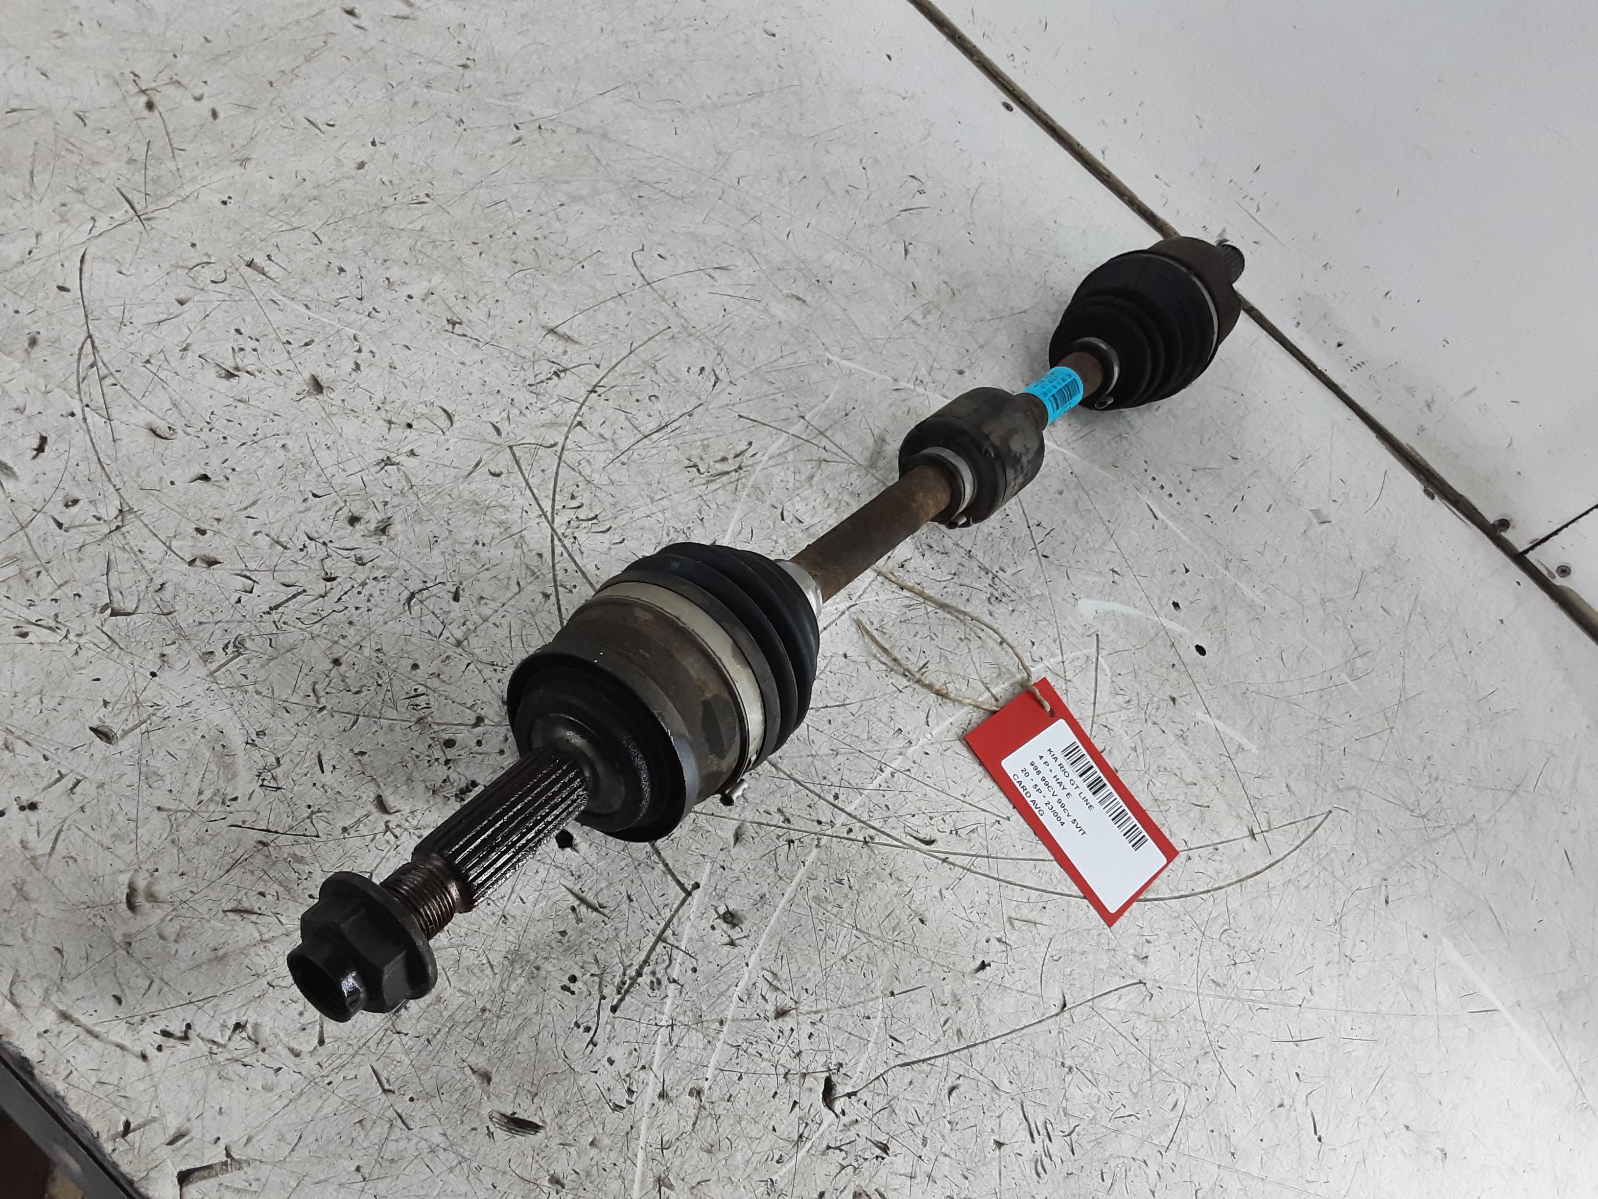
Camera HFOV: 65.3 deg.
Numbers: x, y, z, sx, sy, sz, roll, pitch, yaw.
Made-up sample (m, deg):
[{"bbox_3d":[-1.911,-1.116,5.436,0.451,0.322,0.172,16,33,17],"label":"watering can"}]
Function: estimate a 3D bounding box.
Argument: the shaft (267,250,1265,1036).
[{"bbox_3d":[0.061,-0.052,0.569,0.090,0.091,0.675,47,51,6],"label":"shaft"}]

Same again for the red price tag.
[{"bbox_3d":[0.126,0.090,0.568,0.062,0.002,0.102,-28,76,-37],"label":"red price tag"}]

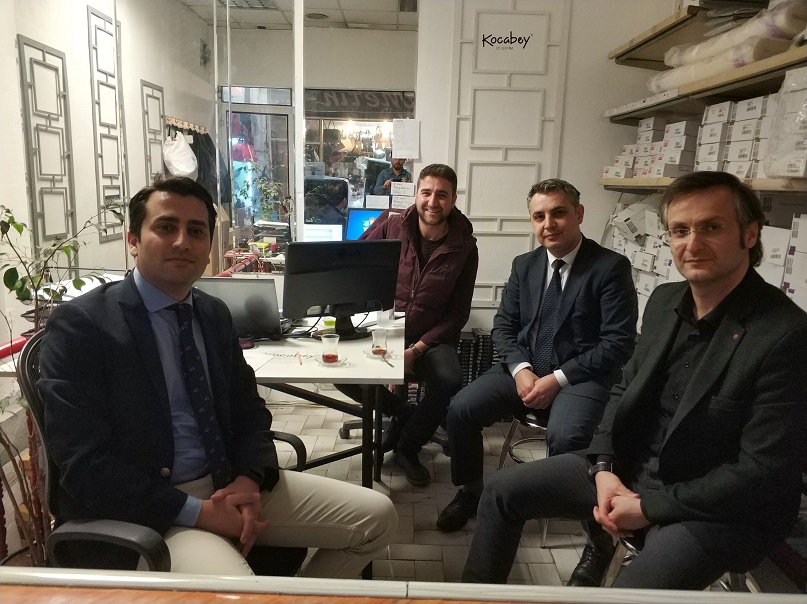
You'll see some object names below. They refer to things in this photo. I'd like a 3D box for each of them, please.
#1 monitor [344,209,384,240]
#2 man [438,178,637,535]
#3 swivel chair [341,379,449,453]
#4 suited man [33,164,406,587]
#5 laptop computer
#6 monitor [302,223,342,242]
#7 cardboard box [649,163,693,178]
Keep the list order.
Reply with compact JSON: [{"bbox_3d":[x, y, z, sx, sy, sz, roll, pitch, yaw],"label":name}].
[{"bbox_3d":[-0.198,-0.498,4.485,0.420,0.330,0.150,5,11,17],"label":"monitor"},{"bbox_3d":[0.498,0.219,2.288,0.620,1.300,0.680,8,12,31],"label":"man"},{"bbox_3d":[0.024,0.246,3.072,0.600,0.940,0.600,6,11,24],"label":"swivel chair"},{"bbox_3d":[-0.396,0.377,1.373,0.780,1.270,0.600,9,13,34],"label":"suited man"},{"bbox_3d":[-0.610,-0.003,2.252,0.370,0.230,0.340,1,10,0],"label":"laptop computer"},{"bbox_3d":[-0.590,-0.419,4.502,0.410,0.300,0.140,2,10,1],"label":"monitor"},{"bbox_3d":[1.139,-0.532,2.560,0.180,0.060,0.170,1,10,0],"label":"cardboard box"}]

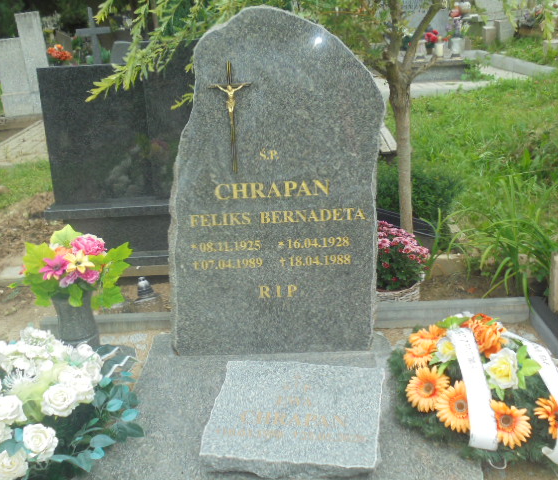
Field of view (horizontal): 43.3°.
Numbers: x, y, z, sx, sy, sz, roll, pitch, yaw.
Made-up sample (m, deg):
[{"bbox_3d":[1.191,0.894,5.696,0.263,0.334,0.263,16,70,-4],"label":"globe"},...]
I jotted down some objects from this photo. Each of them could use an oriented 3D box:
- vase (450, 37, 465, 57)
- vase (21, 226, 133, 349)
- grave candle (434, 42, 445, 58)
[{"bbox_3d":[2.165,-2.334,8.500,0.172,0.225,0.172,1,16,14],"label":"vase"},{"bbox_3d":[-0.705,0.182,2.430,0.355,0.450,0.320,-7,16,-17],"label":"vase"},{"bbox_3d":[2.102,-2.481,9.200,0.125,0.205,0.125,2,18,12],"label":"grave candle"}]

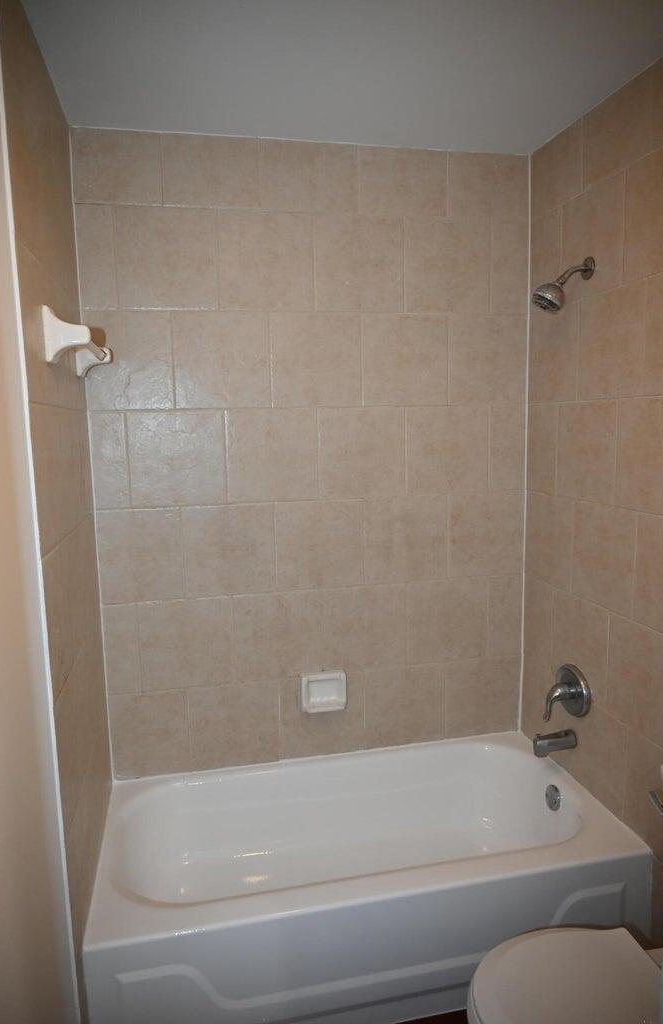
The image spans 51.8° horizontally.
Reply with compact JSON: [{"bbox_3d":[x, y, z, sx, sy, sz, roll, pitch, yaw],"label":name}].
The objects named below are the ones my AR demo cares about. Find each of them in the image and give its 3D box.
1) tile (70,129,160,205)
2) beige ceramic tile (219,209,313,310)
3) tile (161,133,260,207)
[{"bbox_3d":[-0.640,-1.031,2.048,0.250,0.208,0.010,-3,8,-12],"label":"tile"},{"bbox_3d":[-0.206,-0.796,2.175,0.305,0.305,0.012,-3,8,-12],"label":"beige ceramic tile"},{"bbox_3d":[-0.363,-1.047,2.107,0.305,0.210,0.012,-3,8,-12],"label":"tile"}]

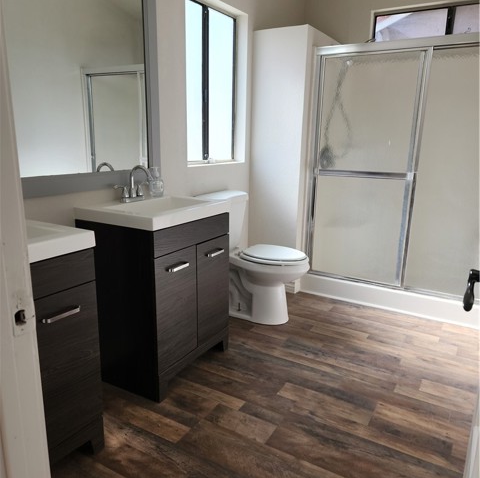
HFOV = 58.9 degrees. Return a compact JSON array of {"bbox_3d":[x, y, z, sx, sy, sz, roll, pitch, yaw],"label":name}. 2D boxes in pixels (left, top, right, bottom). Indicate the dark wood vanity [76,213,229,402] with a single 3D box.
[{"bbox_3d":[-0.411,0.277,2.219,0.484,0.811,0.594,8,15,29],"label":"dark wood vanity"}]

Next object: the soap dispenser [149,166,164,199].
[{"bbox_3d":[-0.462,-0.312,2.352,0.077,0.163,0.077,-11,18,-40],"label":"soap dispenser"}]

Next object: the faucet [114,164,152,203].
[{"bbox_3d":[-0.510,-0.281,2.164,0.168,0.187,0.234,8,15,29],"label":"faucet"}]

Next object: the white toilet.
[{"bbox_3d":[0.143,0.123,2.898,0.723,0.814,0.458,8,15,29],"label":"white toilet"}]

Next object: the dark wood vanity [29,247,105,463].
[{"bbox_3d":[-0.871,0.451,1.450,0.484,0.811,0.594,8,15,29],"label":"dark wood vanity"}]

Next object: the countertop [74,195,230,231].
[{"bbox_3d":[-0.408,-0.145,2.121,0.477,0.054,0.611,8,15,29],"label":"countertop"}]

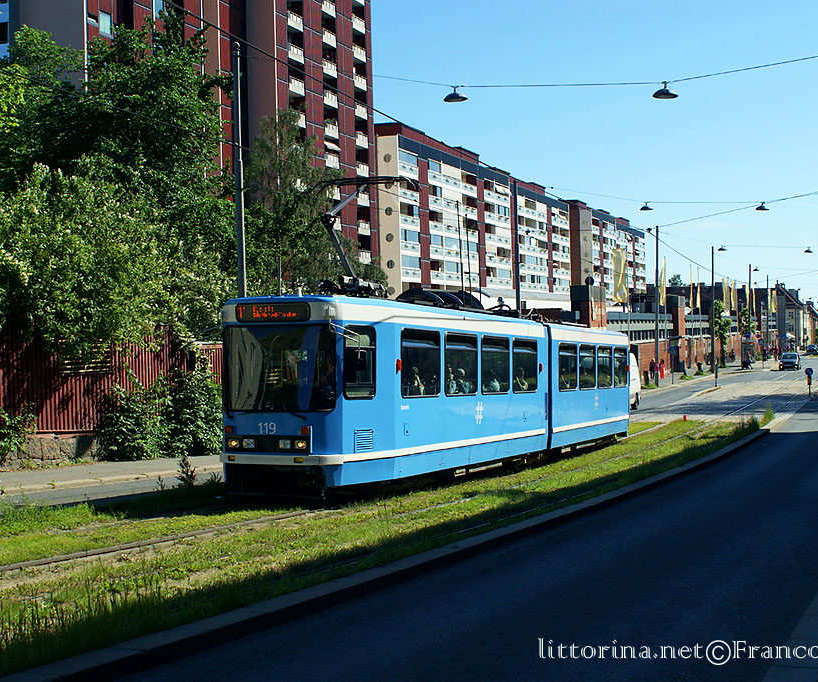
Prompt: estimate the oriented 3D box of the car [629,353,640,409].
[{"bbox_3d":[9.216,2.035,55.332,2.000,2.450,5.400,-1,0,21],"label":"car"}]

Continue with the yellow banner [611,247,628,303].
[{"bbox_3d":[16.922,-5.346,96.000,1.300,4.400,0.350,-1,1,15],"label":"yellow banner"}]

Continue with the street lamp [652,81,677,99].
[{"bbox_3d":[5.419,-5.328,25.300,0.560,0.380,0.560,-1,0,21],"label":"street lamp"}]

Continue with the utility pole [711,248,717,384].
[{"bbox_3d":[26.518,-2.743,104.000,0.250,11.000,0.250,-1,0,21],"label":"utility pole"}]

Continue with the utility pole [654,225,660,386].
[{"bbox_3d":[16.517,-2.363,79.500,0.250,10.800,0.250,-1,0,21],"label":"utility pole"}]

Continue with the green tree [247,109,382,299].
[{"bbox_3d":[-3.998,-3.412,50.000,6.500,12.600,6.500,-1,0,21],"label":"green tree"}]

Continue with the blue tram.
[{"bbox_3d":[2.115,1.174,28.569,2.500,3.450,22.180,-1,-2,22],"label":"blue tram"}]

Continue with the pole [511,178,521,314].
[{"bbox_3d":[4.771,-1.886,53.000,0.260,10.600,0.260,-1,0,21],"label":"pole"}]

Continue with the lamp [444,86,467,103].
[{"bbox_3d":[1.121,-5.962,28.800,0.600,0.360,0.600,-1,1,0],"label":"lamp"}]

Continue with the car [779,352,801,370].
[{"bbox_3d":[33.712,1.788,105.493,1.750,1.570,4.200,-1,1,21],"label":"car"}]

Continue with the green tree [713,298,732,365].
[{"bbox_3d":[29.773,-0.690,113.510,1.900,6.320,1.900,-1,1,21],"label":"green tree"}]

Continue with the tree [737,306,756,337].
[{"bbox_3d":[38.013,-0.825,134.012,1.900,5.980,1.900,-1,1,21],"label":"tree"}]

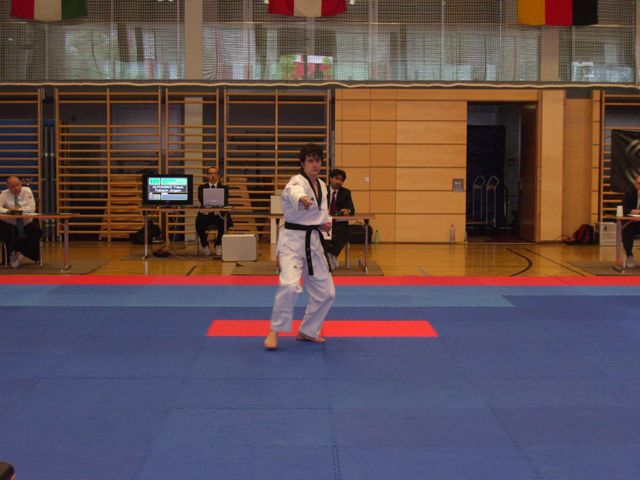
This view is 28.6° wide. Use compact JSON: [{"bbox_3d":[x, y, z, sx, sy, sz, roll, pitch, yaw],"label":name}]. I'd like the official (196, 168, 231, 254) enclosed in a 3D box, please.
[{"bbox_3d":[-1.629,-0.456,19.319,0.530,1.330,0.800,0,4,-1],"label":"official"}]

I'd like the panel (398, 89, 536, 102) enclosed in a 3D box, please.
[{"bbox_3d":[2.507,-2.477,21.512,2.470,0.230,0.050,0,4,-1],"label":"panel"}]

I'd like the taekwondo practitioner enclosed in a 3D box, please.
[{"bbox_3d":[-0.168,0.041,10.270,0.570,1.660,0.760,0,4,-9],"label":"taekwondo practitioner"}]

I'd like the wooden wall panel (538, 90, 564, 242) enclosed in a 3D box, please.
[{"bbox_3d":[4.003,-1.249,21.643,0.420,2.620,0.060,0,4,-1],"label":"wooden wall panel"}]

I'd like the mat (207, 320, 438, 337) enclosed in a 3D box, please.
[{"bbox_3d":[0.021,0.807,11.336,2.000,0.025,1.000,0,4,-1],"label":"mat"}]

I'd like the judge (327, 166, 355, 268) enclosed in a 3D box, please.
[{"bbox_3d":[0.265,-0.320,17.500,0.500,1.340,0.770,1,4,11],"label":"judge"}]

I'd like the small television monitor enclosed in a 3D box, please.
[{"bbox_3d":[-2.276,-0.743,18.767,0.740,0.530,0.170,0,4,-1],"label":"small television monitor"}]

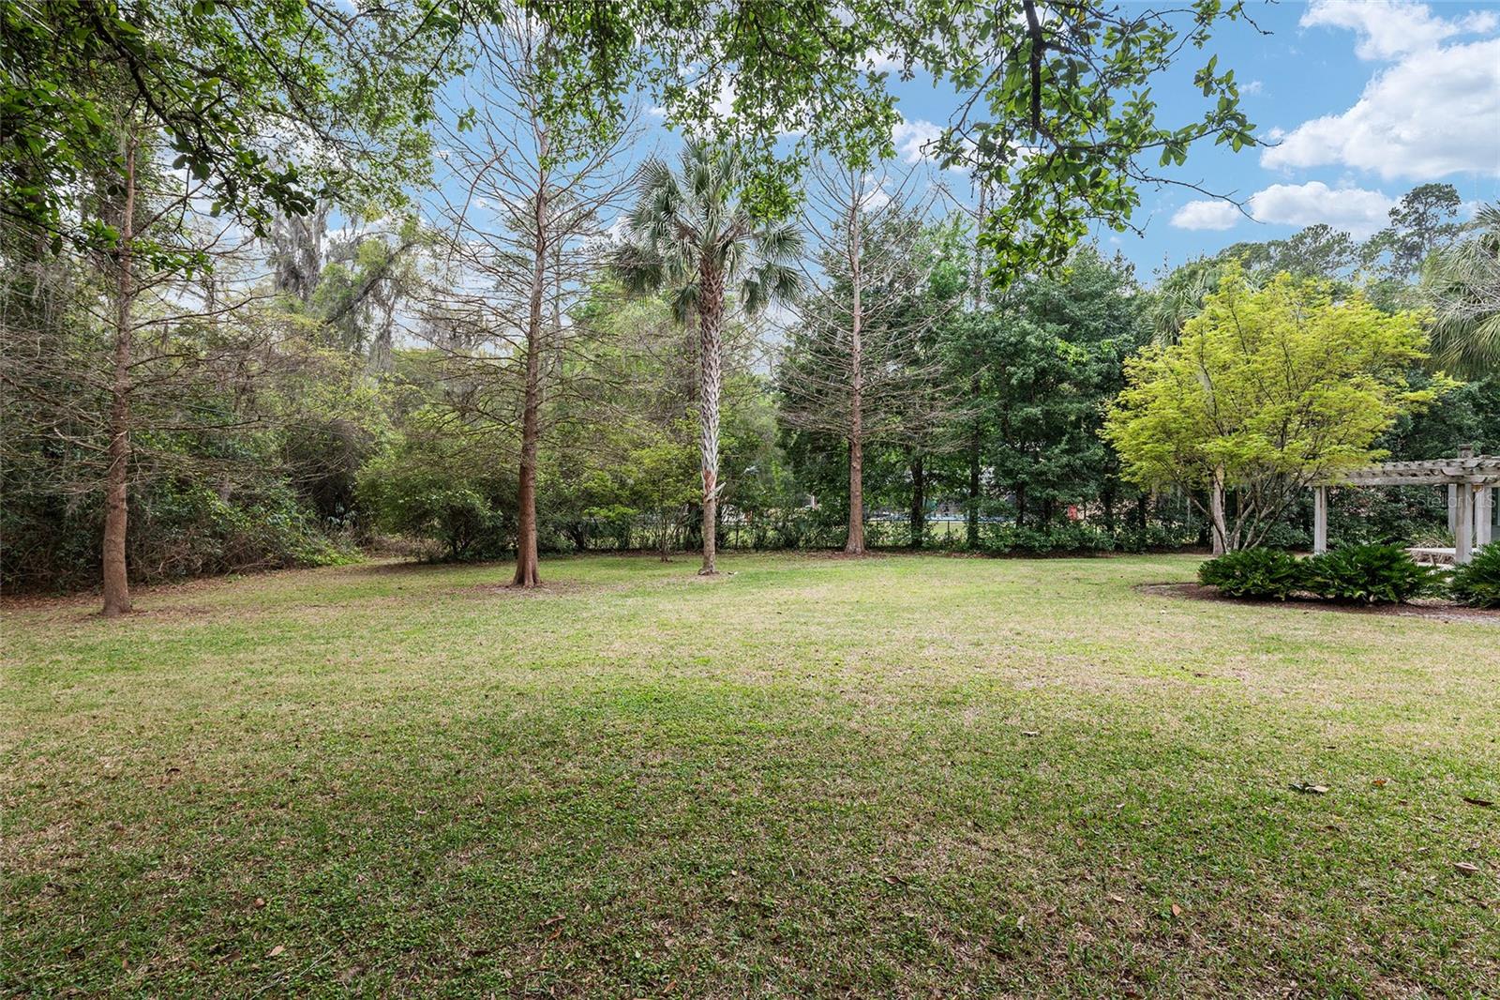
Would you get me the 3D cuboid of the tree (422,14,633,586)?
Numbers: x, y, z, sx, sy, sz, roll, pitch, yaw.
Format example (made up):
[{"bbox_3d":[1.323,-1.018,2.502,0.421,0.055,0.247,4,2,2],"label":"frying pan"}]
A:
[{"bbox_3d":[-4.550,-4.250,14.700,4.400,12.000,4.300,0,0,0],"label":"tree"}]

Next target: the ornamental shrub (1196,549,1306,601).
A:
[{"bbox_3d":[8.900,1.250,12.500,1.700,0.880,1.550,0,0,40],"label":"ornamental shrub"}]

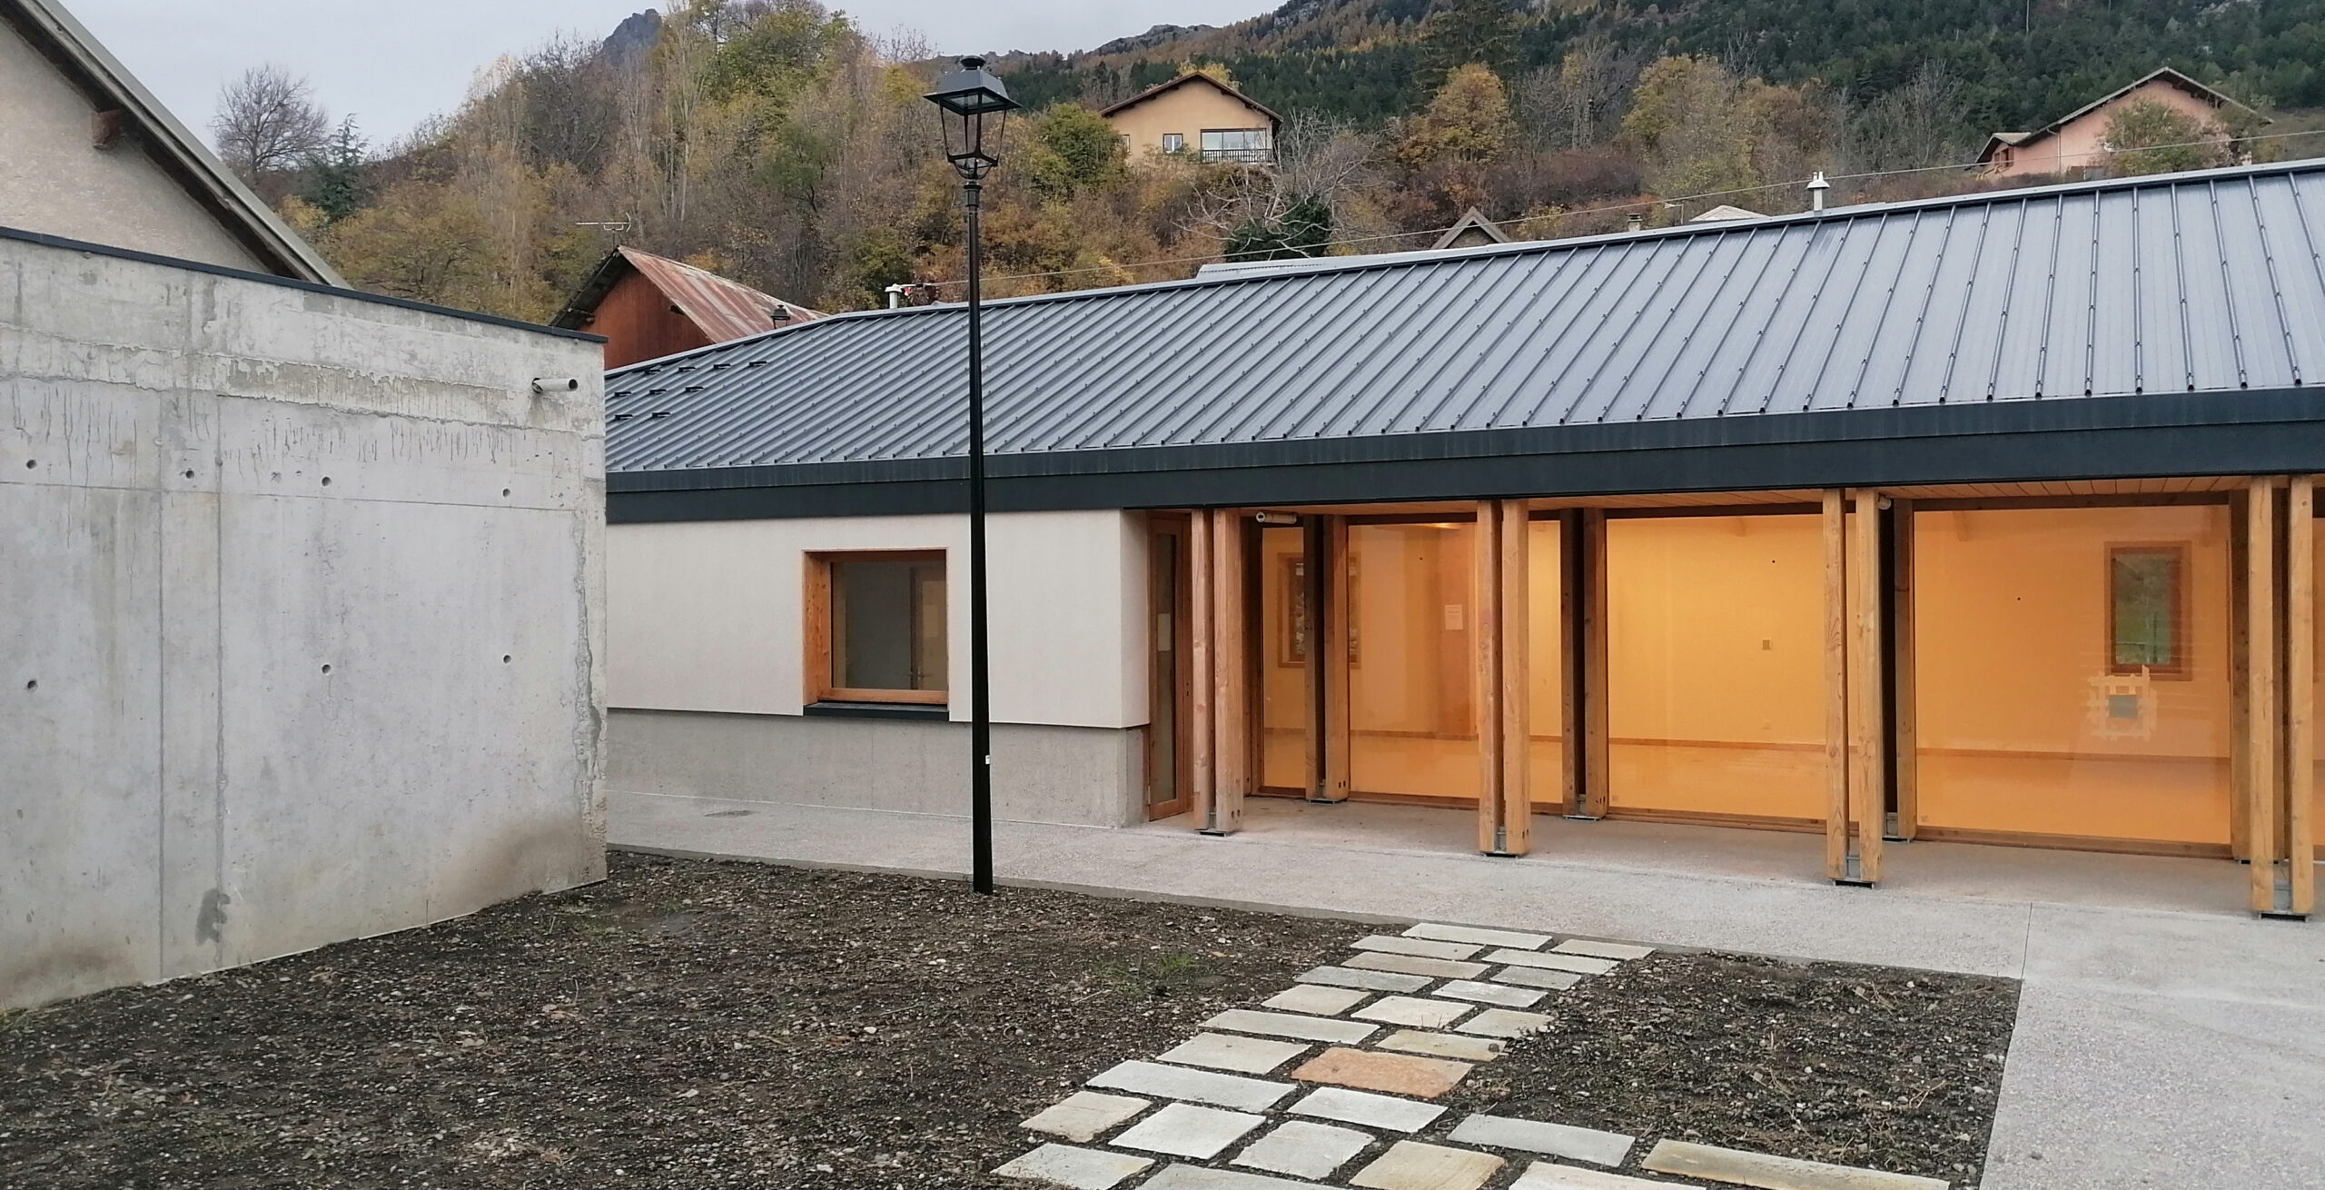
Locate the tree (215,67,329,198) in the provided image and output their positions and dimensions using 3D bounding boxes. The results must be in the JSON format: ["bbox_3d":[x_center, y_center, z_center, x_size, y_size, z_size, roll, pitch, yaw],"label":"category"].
[{"bbox_3d":[-54.152,-28.260,110.000,7.100,8.200,7.000,0,0,0],"label":"tree"}]

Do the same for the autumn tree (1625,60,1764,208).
[{"bbox_3d":[29.832,-25.898,102.000,8.000,8.800,7.600,0,0,0],"label":"autumn tree"}]

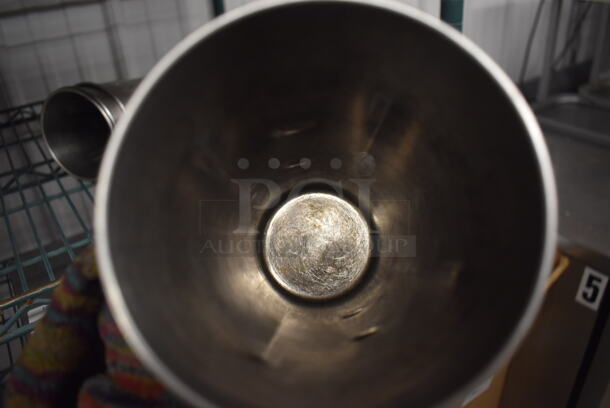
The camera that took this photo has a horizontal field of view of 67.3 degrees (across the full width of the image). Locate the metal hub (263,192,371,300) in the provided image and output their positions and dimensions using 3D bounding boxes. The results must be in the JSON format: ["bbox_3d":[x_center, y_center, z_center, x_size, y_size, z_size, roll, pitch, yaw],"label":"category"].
[{"bbox_3d":[0.007,0.025,0.272,0.063,0.063,0.013,0,-7,1],"label":"metal hub"}]

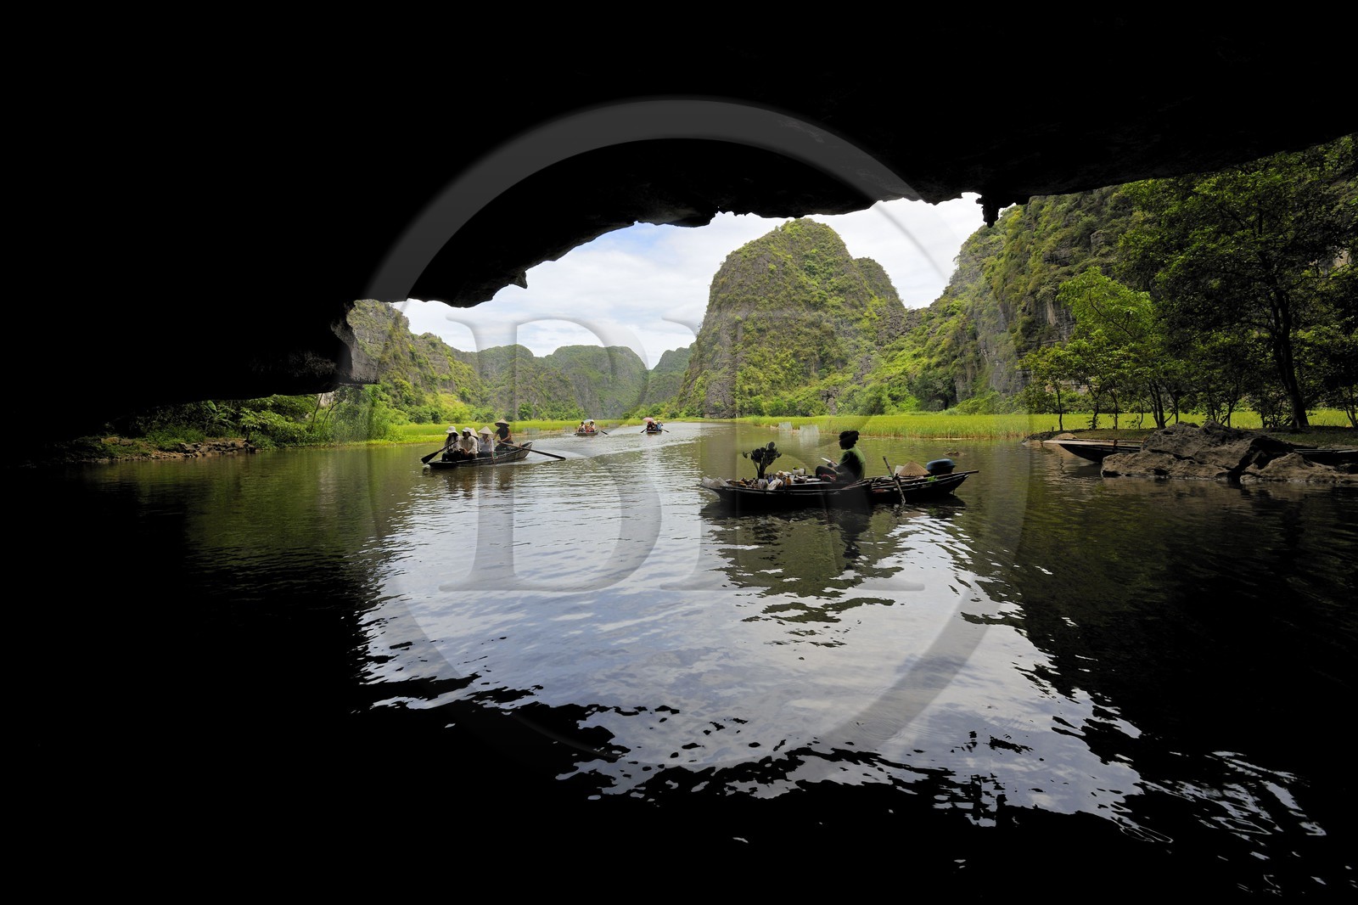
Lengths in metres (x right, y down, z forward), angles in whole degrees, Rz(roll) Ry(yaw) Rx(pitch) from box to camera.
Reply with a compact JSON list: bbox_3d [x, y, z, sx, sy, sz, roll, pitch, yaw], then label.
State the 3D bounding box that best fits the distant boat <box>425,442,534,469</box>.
[{"bbox_3d":[-5.000,0.144,14.200,1.050,0.550,4.200,1,4,15],"label":"distant boat"}]

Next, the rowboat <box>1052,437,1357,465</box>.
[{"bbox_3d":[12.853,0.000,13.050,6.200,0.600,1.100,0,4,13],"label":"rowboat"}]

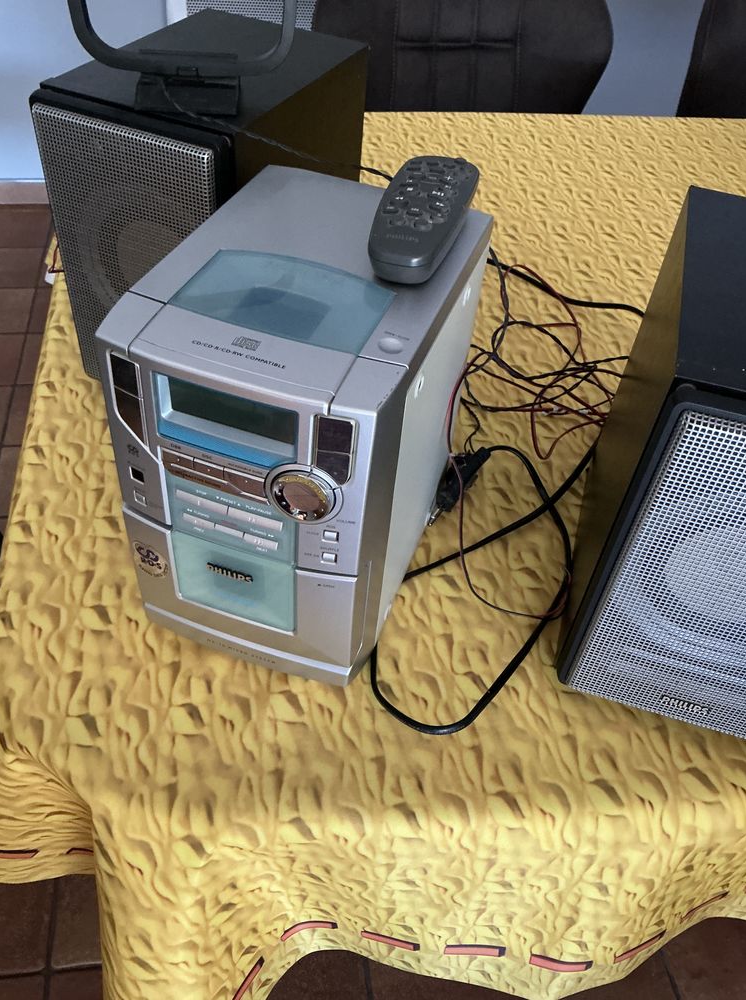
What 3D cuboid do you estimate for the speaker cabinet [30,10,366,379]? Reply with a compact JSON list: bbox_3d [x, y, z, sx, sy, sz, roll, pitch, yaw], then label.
[{"bbox_3d":[-0.132,-0.249,0.715,0.159,0.249,0.235,20,48,14],"label":"speaker cabinet"}]

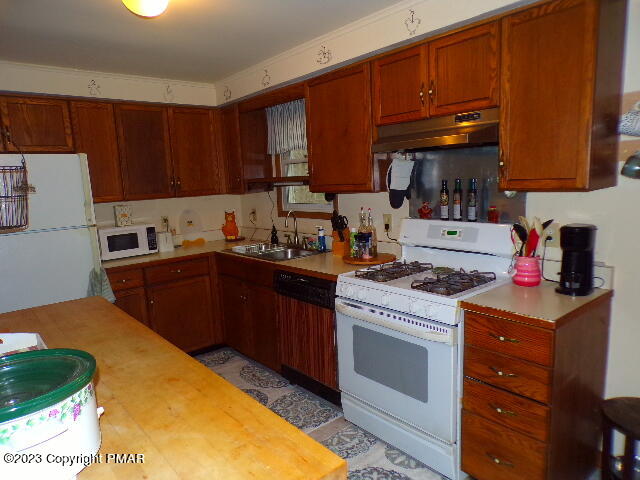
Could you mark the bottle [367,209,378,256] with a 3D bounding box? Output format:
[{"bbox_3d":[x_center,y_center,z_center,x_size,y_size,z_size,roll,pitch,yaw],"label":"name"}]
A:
[{"bbox_3d":[0.337,-0.049,2.898,0.076,0.312,0.076,-2,8,0],"label":"bottle"}]

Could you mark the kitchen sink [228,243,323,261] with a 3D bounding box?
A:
[{"bbox_3d":[-0.324,0.168,3.443,0.520,0.180,0.800,-9,10,-40],"label":"kitchen sink"}]

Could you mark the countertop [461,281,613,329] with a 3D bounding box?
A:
[{"bbox_3d":[0.965,0.261,1.955,0.636,0.036,0.392,-9,10,-40],"label":"countertop"}]

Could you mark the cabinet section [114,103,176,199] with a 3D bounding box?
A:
[{"bbox_3d":[-1.486,-0.708,3.667,0.412,0.750,0.332,-9,10,-39],"label":"cabinet section"}]

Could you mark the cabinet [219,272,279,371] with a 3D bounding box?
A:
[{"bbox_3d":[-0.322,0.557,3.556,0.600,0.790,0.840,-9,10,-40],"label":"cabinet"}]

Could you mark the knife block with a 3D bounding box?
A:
[{"bbox_3d":[0.156,0.013,3.194,0.105,0.185,0.135,2,9,29],"label":"knife block"}]

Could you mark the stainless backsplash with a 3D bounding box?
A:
[{"bbox_3d":[0.806,-0.308,2.527,0.012,0.430,0.750,-9,10,-40],"label":"stainless backsplash"}]

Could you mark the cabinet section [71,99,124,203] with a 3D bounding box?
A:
[{"bbox_3d":[-1.759,-0.663,3.441,0.302,0.750,0.332,-9,10,-39],"label":"cabinet section"}]

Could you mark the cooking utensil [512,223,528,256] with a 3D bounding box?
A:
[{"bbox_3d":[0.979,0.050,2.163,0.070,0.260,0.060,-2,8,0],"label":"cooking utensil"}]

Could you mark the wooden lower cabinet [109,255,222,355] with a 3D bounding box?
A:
[{"bbox_3d":[-1.318,0.582,3.590,0.880,0.870,0.630,-9,10,-40],"label":"wooden lower cabinet"}]

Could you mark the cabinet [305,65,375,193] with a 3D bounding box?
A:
[{"bbox_3d":[0.226,-0.687,2.878,0.335,0.735,0.594,-9,10,-40],"label":"cabinet"}]

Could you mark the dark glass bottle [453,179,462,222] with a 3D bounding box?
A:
[{"bbox_3d":[0.776,-0.227,2.505,0.051,0.236,0.051,-9,10,-40],"label":"dark glass bottle"}]

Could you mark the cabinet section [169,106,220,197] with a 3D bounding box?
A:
[{"bbox_3d":[-1.172,-0.760,3.928,0.410,0.750,0.332,-9,10,-39],"label":"cabinet section"}]

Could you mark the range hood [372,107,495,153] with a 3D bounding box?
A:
[{"bbox_3d":[0.632,-0.561,2.345,0.450,0.155,0.755,-9,10,-40],"label":"range hood"}]

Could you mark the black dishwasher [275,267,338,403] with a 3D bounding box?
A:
[{"bbox_3d":[0.137,0.616,2.998,0.600,0.860,0.600,-9,10,-40],"label":"black dishwasher"}]

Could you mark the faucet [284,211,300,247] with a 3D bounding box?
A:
[{"bbox_3d":[-0.224,-0.086,3.516,0.150,0.295,0.055,-9,10,-40],"label":"faucet"}]

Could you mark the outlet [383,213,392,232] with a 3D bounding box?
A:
[{"bbox_3d":[0.450,-0.110,2.974,0.012,0.118,0.072,-9,10,-40],"label":"outlet"}]

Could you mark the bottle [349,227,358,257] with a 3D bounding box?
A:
[{"bbox_3d":[0.229,0.014,2.860,0.053,0.203,0.053,-2,8,0],"label":"bottle"}]

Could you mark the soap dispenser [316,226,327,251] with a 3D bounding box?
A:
[{"bbox_3d":[0.008,-0.005,3.300,0.075,0.192,0.055,-2,8,0],"label":"soap dispenser"}]

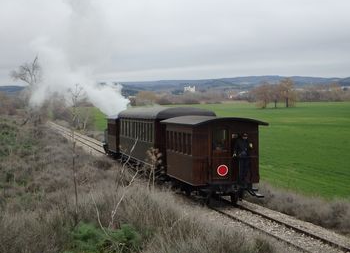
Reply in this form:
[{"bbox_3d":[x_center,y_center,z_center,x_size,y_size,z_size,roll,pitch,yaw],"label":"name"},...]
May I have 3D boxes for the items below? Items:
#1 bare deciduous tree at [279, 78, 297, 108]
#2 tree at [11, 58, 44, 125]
[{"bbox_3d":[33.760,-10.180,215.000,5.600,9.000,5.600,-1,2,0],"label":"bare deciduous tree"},{"bbox_3d":[-22.170,-5.410,108.000,5.200,10.500,5.200,-1,2,0],"label":"tree"}]

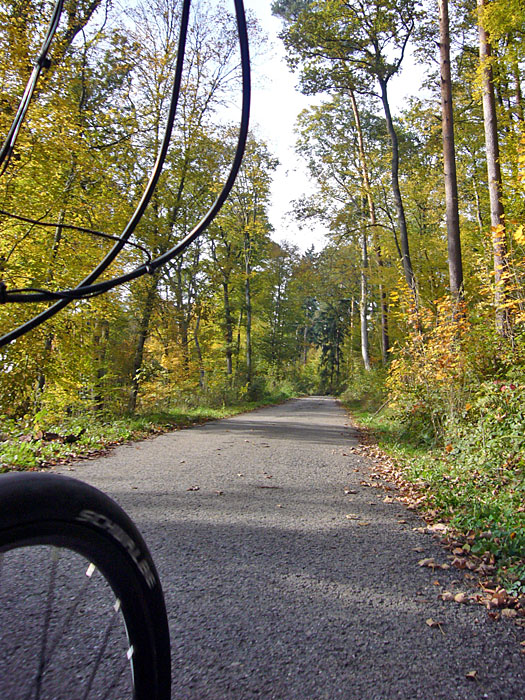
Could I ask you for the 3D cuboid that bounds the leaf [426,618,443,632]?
[{"bbox_3d":[0.560,0.896,1.835,0.056,0.020,0.070,0,-4,0],"label":"leaf"}]

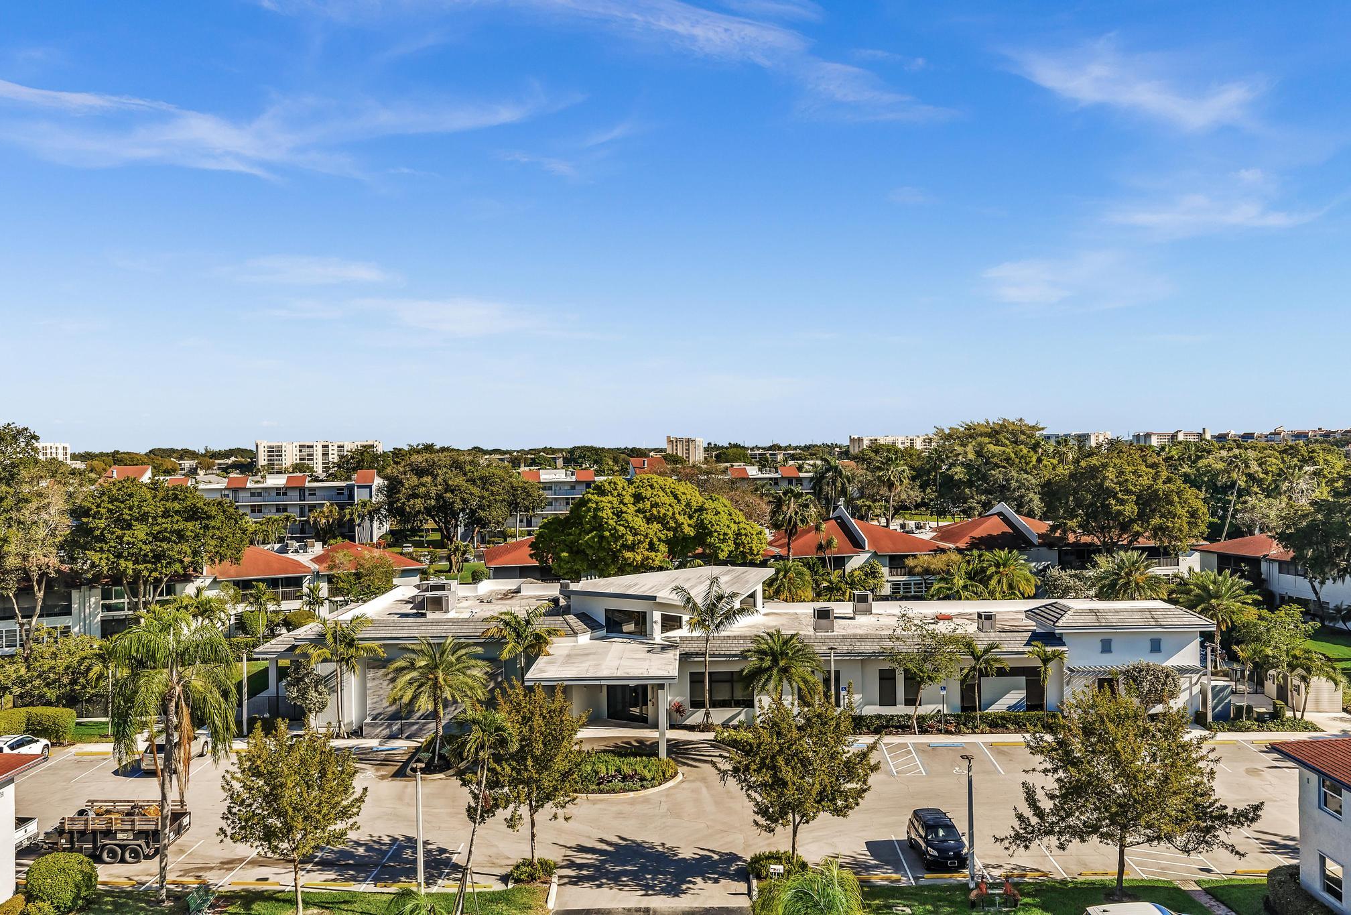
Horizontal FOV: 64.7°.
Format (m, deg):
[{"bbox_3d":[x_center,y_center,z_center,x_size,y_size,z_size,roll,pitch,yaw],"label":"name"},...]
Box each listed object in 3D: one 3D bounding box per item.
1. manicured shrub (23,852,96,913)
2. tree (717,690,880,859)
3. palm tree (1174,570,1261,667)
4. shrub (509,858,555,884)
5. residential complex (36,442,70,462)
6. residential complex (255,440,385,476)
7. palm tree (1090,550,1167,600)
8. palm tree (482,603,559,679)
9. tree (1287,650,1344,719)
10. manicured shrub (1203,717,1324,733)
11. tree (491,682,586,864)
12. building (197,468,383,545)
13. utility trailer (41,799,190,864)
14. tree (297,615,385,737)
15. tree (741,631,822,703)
[{"bbox_3d":[-21.622,14.943,37.500,2.600,2.100,2.600,-1,1,-3],"label":"manicured shrub"},{"bbox_3d":[4.695,12.319,41.000,6.200,6.750,6.000,-1,1,-3],"label":"tree"},{"bbox_3d":[38.078,11.611,75.096,6.114,7.363,6.114,-1,1,2],"label":"palm tree"},{"bbox_3d":[-5.465,15.622,40.600,1.800,0.750,1.550,-1,1,0],"label":"shrub"},{"bbox_3d":[-330.048,3.143,566.000,17.000,21.400,22.000,-1,1,-30],"label":"residential complex"},{"bbox_3d":[-230.000,0.871,688.000,75.000,21.500,17.000,-1,1,-27],"label":"residential complex"},{"bbox_3d":[36.888,11.386,86.968,6.293,7.555,6.293,-1,1,2],"label":"palm tree"},{"bbox_3d":[-8.883,12.127,61.200,4.400,7.300,4.300,-1,1,0],"label":"palm tree"},{"bbox_3d":[37.482,13.350,62.515,3.330,4.199,3.000,-1,1,2],"label":"tree"},{"bbox_3d":[33.332,15.261,61.129,6.600,0.500,1.600,-1,1,2],"label":"manicured shrub"},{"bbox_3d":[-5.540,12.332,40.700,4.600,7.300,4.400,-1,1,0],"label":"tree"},{"bbox_3d":[-64.800,8.704,179.500,29.000,12.700,14.500,-1,1,-7],"label":"building"},{"bbox_3d":[-23.050,15.265,43.600,5.600,1.820,2.250,-1,1,-1],"label":"utility trailer"},{"bbox_3d":[-18.898,12.469,60.200,4.900,6.900,4.700,-1,1,0],"label":"tree"},{"bbox_3d":[5.684,12.608,57.469,4.333,6.490,4.333,-1,1,2],"label":"tree"}]

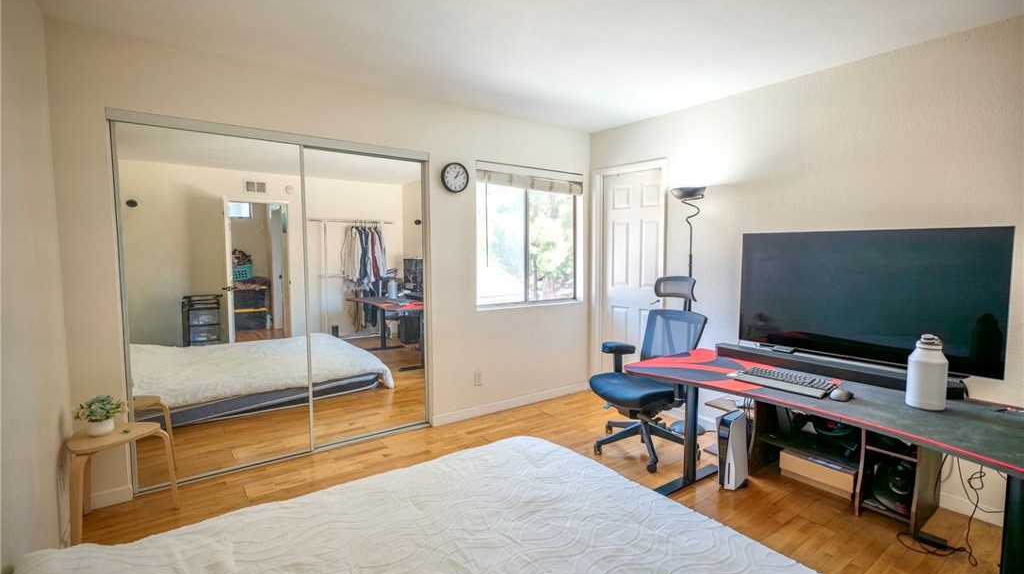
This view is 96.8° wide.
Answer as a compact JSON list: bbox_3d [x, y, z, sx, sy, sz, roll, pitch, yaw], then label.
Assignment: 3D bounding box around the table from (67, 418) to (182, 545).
[{"bbox_3d":[-1.910,0.951,2.254,0.420,0.452,0.460,-3,6,-35],"label":"table"}]

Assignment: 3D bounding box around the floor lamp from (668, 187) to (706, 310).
[{"bbox_3d":[1.320,0.192,3.369,0.250,1.810,0.250,-3,6,-35],"label":"floor lamp"}]

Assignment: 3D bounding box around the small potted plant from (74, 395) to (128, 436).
[{"bbox_3d":[-2.031,0.634,2.244,0.200,0.180,0.205,-3,6,-35],"label":"small potted plant"}]

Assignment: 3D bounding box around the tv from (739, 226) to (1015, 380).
[{"bbox_3d":[1.934,0.039,2.589,0.050,0.706,1.228,-3,6,-36],"label":"tv"}]

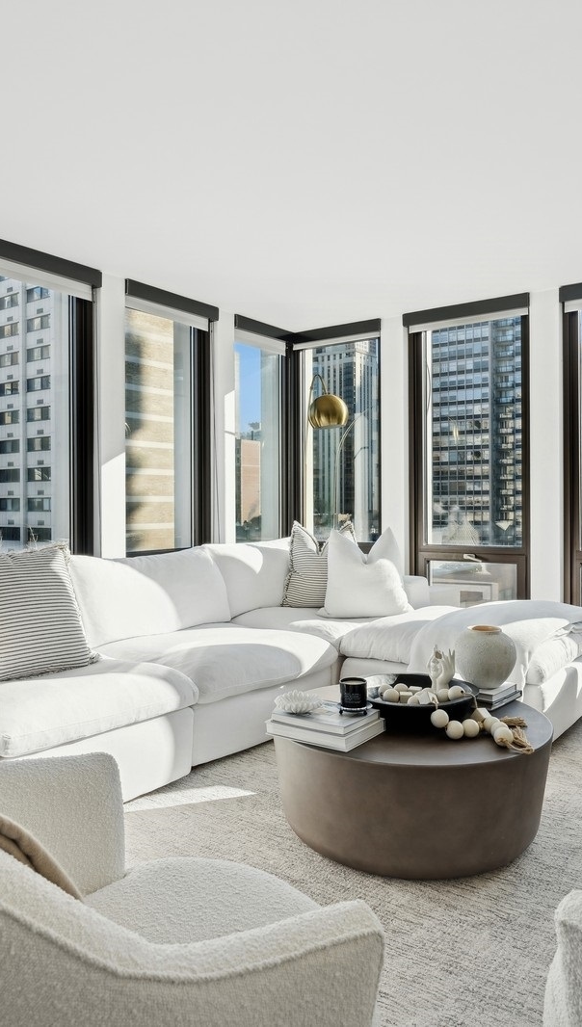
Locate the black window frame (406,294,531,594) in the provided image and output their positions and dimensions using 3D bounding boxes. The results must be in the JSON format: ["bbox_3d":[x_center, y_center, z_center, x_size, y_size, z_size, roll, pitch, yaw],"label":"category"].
[{"bbox_3d":[1.174,-0.200,4.577,0.837,2.351,0.150,0,0,33],"label":"black window frame"}]

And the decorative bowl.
[{"bbox_3d":[0.436,0.643,2.332,0.382,0.098,0.382,0,0,0],"label":"decorative bowl"}]

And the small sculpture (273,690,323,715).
[{"bbox_3d":[0.024,0.567,2.060,0.145,0.062,0.145,0,1,0],"label":"small sculpture"}]

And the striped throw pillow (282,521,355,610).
[{"bbox_3d":[0.193,0.331,4.380,0.510,0.530,0.170,1,-13,14],"label":"striped throw pillow"}]

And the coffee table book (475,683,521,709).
[{"bbox_3d":[0.687,0.641,2.462,0.190,0.053,0.225,1,1,38],"label":"coffee table book"}]

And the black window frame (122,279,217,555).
[{"bbox_3d":[-0.773,-0.216,4.519,0.140,2.380,0.816,1,1,38],"label":"black window frame"}]

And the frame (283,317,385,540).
[{"bbox_3d":[0.350,-0.197,5.104,0.733,2.351,0.150,0,0,33],"label":"frame"}]

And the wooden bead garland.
[{"bbox_3d":[0.498,0.636,2.192,0.513,0.109,0.315,0,0,15],"label":"wooden bead garland"}]

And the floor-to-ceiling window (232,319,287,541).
[{"bbox_3d":[-0.193,-0.193,5.021,0.150,2.351,0.666,0,0,39],"label":"floor-to-ceiling window"}]

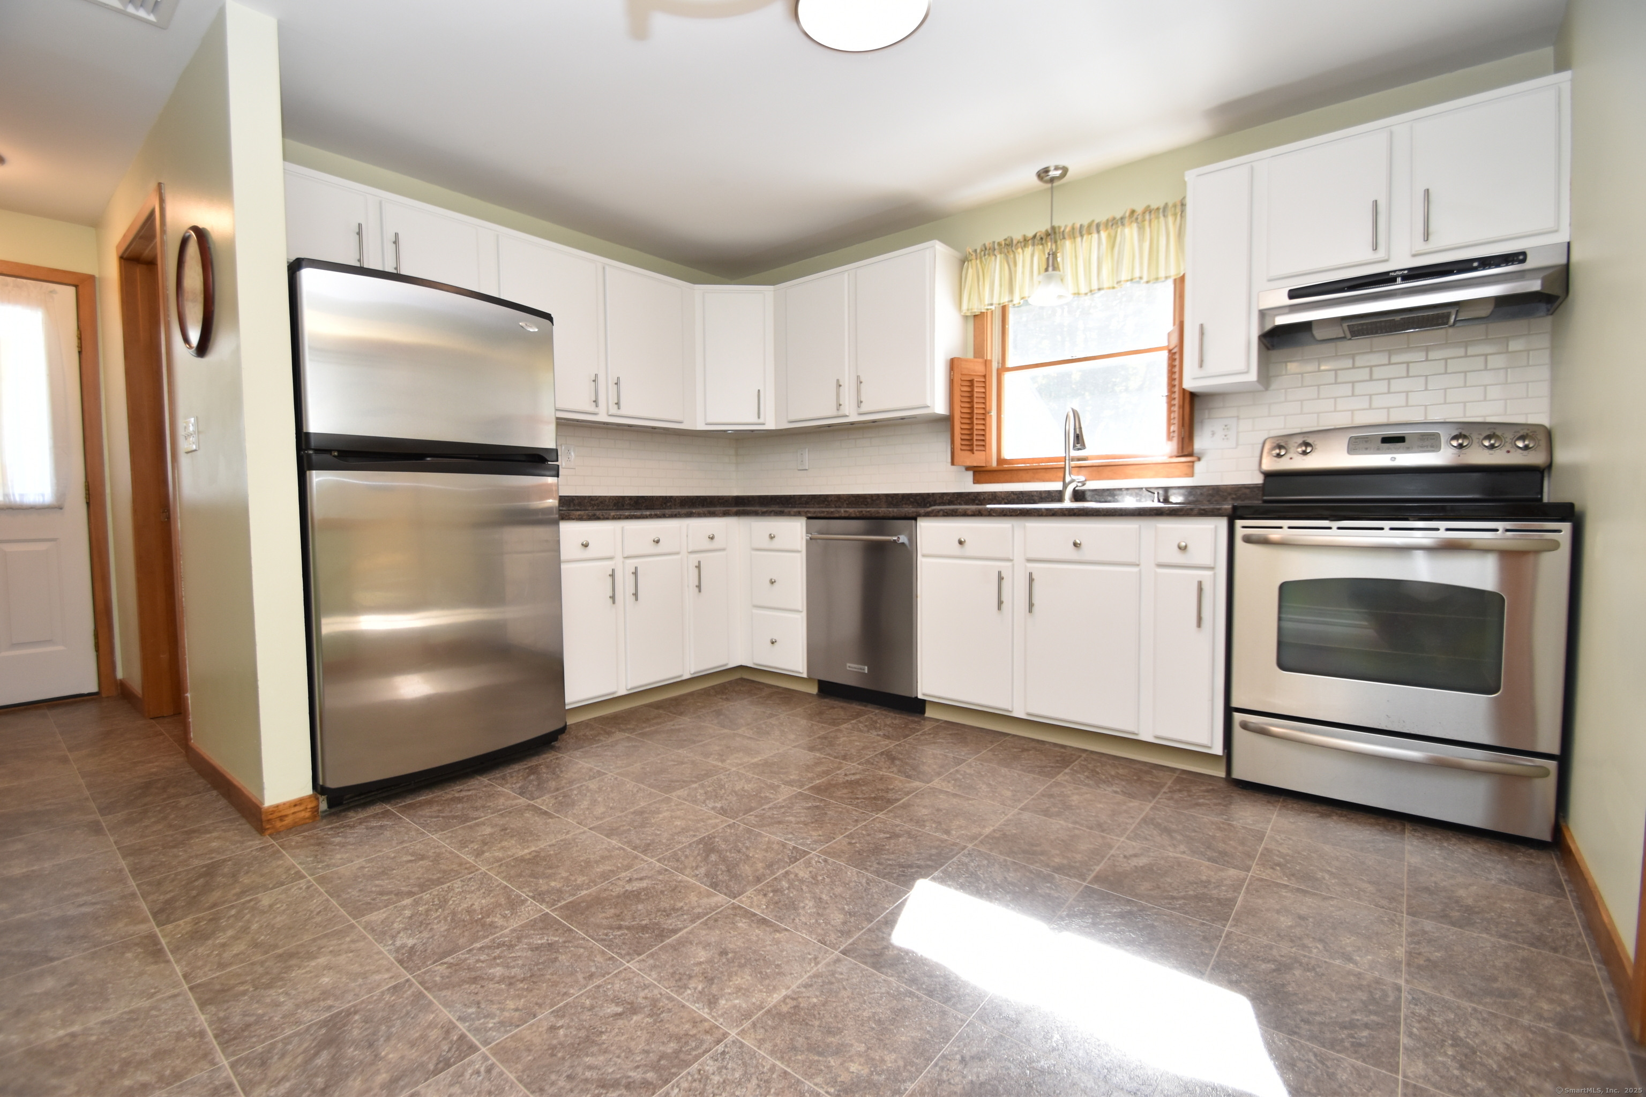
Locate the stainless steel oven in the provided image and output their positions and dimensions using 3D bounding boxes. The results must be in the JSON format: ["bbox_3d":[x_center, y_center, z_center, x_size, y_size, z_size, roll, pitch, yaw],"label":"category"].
[{"bbox_3d":[1.833,0.181,2.244,0.757,1.212,0.656,2,4,38],"label":"stainless steel oven"}]

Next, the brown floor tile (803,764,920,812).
[{"bbox_3d":[0.138,0.803,2.291,0.304,0.010,0.300,2,4,39],"label":"brown floor tile"}]

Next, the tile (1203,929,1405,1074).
[{"bbox_3d":[0.894,0.831,1.271,0.298,0.010,0.298,2,3,38],"label":"tile"}]

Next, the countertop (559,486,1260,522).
[{"bbox_3d":[0.056,-0.193,2.972,2.908,0.139,1.724,1,3,38],"label":"countertop"}]

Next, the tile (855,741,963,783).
[{"bbox_3d":[0.328,0.801,2.541,0.303,0.015,0.299,2,3,39],"label":"tile"}]

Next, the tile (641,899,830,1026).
[{"bbox_3d":[-0.182,0.850,1.409,0.303,0.015,0.299,2,3,39],"label":"tile"}]

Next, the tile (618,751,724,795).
[{"bbox_3d":[-0.531,0.798,2.454,0.304,0.010,0.300,2,4,39],"label":"tile"}]

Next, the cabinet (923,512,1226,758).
[{"bbox_3d":[1.063,0.271,2.881,1.178,0.802,0.621,2,4,38],"label":"cabinet"}]

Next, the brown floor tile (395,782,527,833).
[{"bbox_3d":[-1.148,0.816,2.172,0.312,0.010,0.300,2,4,38],"label":"brown floor tile"}]

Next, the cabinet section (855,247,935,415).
[{"bbox_3d":[0.432,-1.036,3.441,0.445,0.735,0.325,2,4,38],"label":"cabinet section"}]

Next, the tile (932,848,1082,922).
[{"bbox_3d":[0.434,0.838,1.688,0.305,0.010,0.300,2,4,38],"label":"tile"}]

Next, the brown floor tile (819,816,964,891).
[{"bbox_3d":[0.192,0.825,1.865,0.304,0.010,0.300,2,4,39],"label":"brown floor tile"}]

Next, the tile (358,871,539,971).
[{"bbox_3d":[-0.840,0.837,1.552,0.301,0.010,0.295,2,4,39],"label":"tile"}]

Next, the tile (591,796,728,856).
[{"bbox_3d":[-0.477,0.827,2.028,0.303,0.015,0.299,2,3,39],"label":"tile"}]

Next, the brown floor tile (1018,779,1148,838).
[{"bbox_3d":[0.808,0.807,2.127,0.304,0.010,0.300,2,4,39],"label":"brown floor tile"}]

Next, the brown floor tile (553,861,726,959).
[{"bbox_3d":[-0.422,0.845,1.609,0.303,0.010,0.300,2,4,38],"label":"brown floor tile"}]

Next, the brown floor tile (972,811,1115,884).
[{"bbox_3d":[0.627,0.825,1.900,0.303,0.015,0.299,2,3,39],"label":"brown floor tile"}]

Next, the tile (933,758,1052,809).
[{"bbox_3d":[0.566,0.793,2.308,0.306,0.010,0.303,2,4,39],"label":"tile"}]

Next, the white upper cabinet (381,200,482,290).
[{"bbox_3d":[-1.673,-1.137,2.822,0.323,0.414,0.364,2,4,40],"label":"white upper cabinet"}]

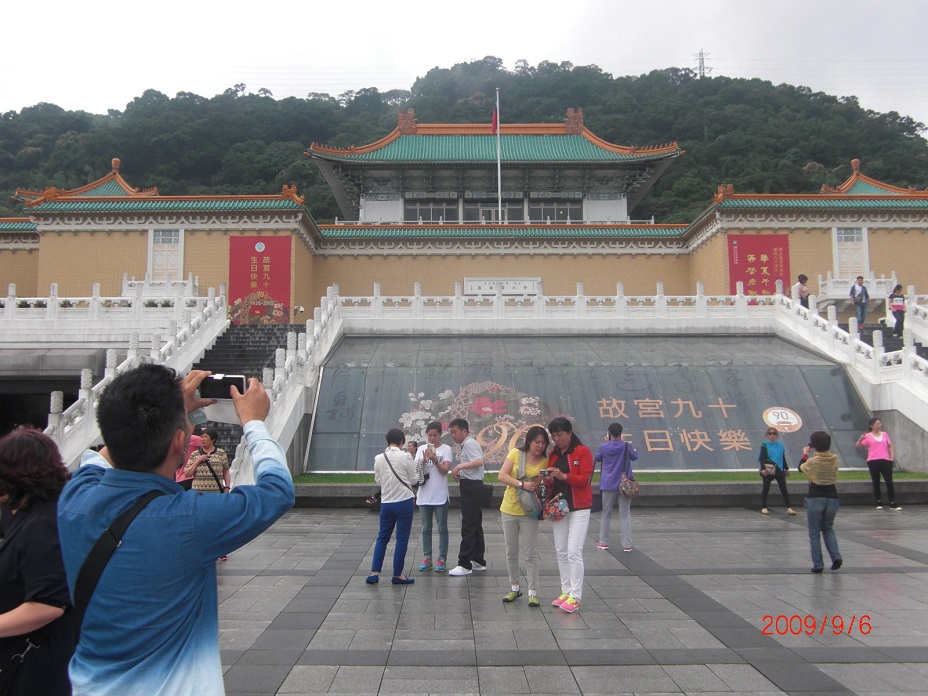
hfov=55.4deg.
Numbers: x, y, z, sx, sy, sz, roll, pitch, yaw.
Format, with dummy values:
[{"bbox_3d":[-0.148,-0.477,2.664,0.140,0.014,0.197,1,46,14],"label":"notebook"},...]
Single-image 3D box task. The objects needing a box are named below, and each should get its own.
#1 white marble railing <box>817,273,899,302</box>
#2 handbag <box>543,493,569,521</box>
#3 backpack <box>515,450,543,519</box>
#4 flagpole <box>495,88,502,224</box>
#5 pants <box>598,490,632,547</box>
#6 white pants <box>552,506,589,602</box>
[{"bbox_3d":[23.517,-3.615,53.017,4.050,1.600,1.600,0,-5,-1],"label":"white marble railing"},{"bbox_3d":[0.785,1.353,7.550,0.230,0.240,0.120,-1,-5,4],"label":"handbag"},{"bbox_3d":[0.578,1.214,7.870,0.250,0.600,0.200,0,-5,-1],"label":"backpack"},{"bbox_3d":[2.507,-13.601,63.000,0.220,9.900,0.220,0,-5,-1],"label":"flagpole"},{"bbox_3d":[1.955,2.142,11.380,0.430,0.840,0.270,0,-5,-4],"label":"pants"},{"bbox_3d":[0.937,1.781,7.780,0.340,0.850,0.250,-3,-6,29],"label":"white pants"}]

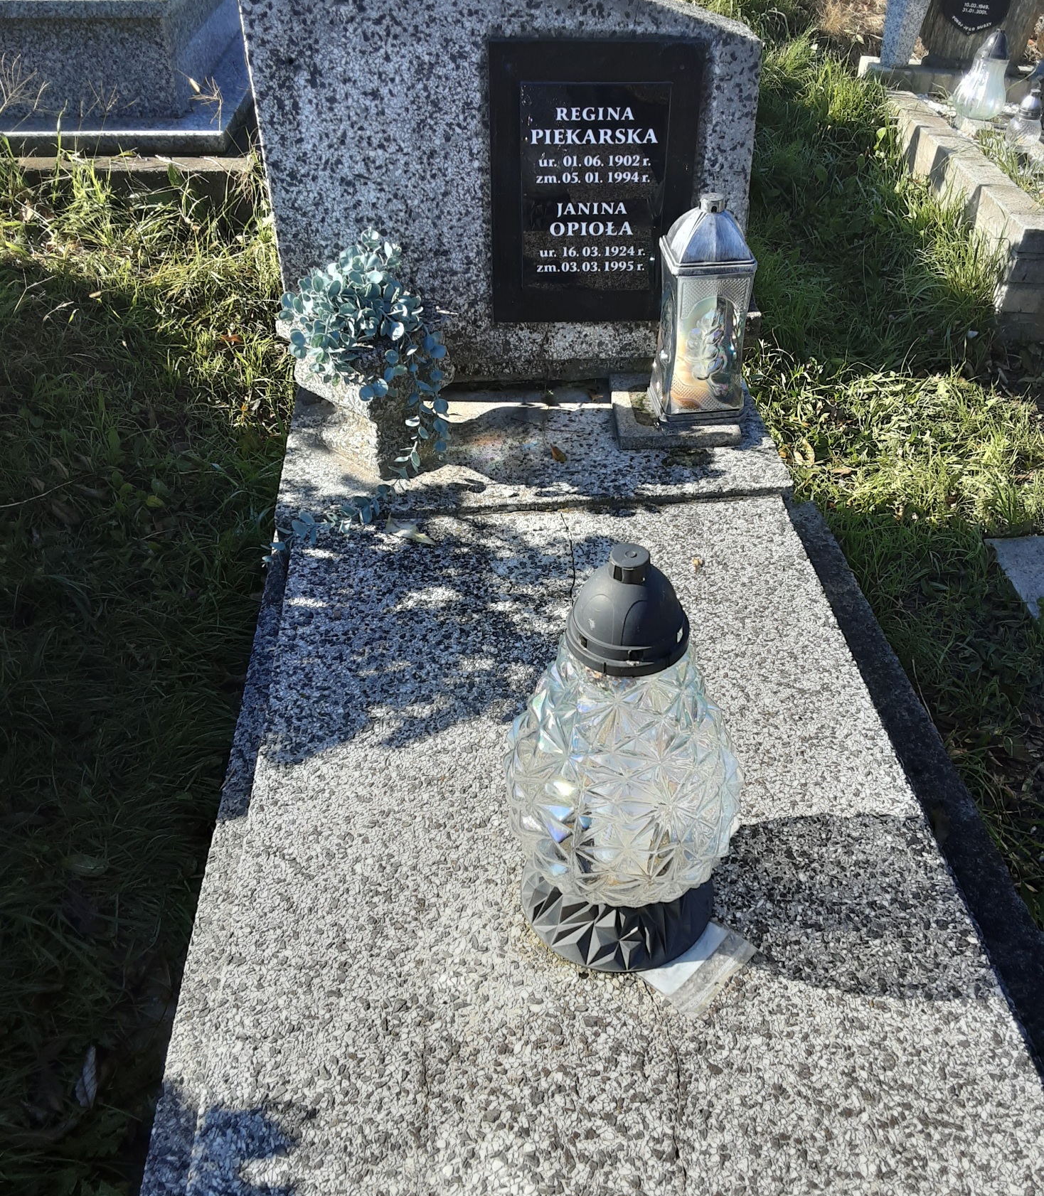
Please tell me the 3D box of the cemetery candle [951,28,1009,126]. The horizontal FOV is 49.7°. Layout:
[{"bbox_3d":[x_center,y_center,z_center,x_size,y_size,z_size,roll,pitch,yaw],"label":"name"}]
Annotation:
[{"bbox_3d":[1.467,-1.658,3.565,0.156,0.256,0.156,-2,36,-2],"label":"cemetery candle"}]

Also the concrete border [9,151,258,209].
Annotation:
[{"bbox_3d":[-1.216,-1.284,3.509,0.860,0.127,0.147,-2,36,-2],"label":"concrete border"}]

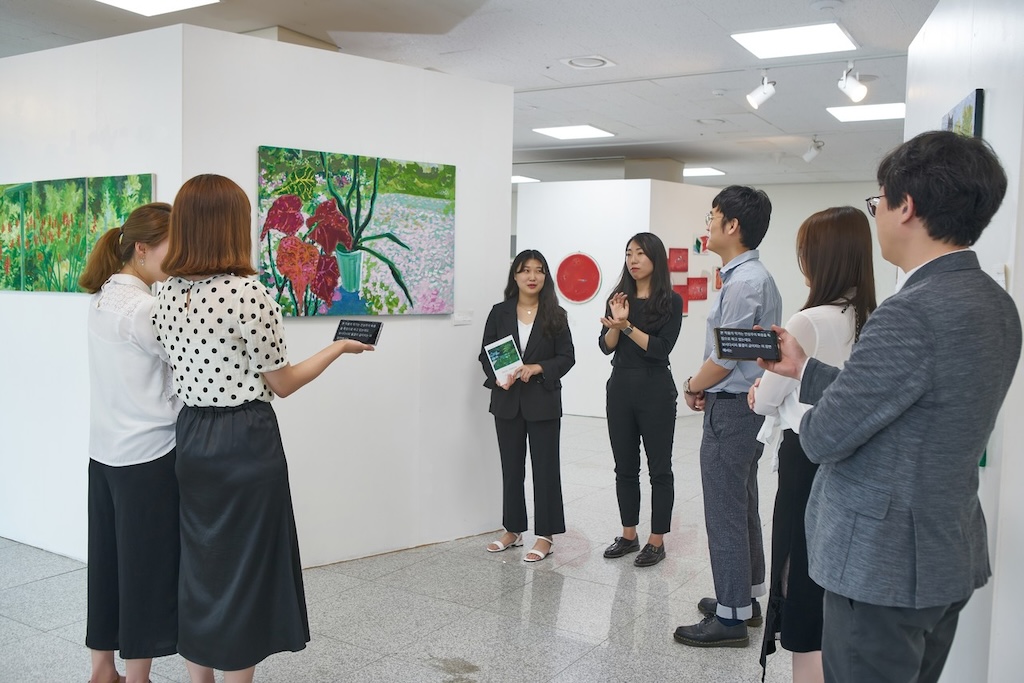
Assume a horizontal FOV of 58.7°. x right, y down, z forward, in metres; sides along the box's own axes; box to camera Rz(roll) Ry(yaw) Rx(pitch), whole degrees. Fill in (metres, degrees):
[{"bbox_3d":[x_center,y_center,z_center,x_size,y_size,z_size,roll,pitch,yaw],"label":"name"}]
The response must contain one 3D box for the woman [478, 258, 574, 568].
[{"bbox_3d":[0.086,0.310,4.750,0.470,1.574,0.340,2,4,9],"label":"woman"}]

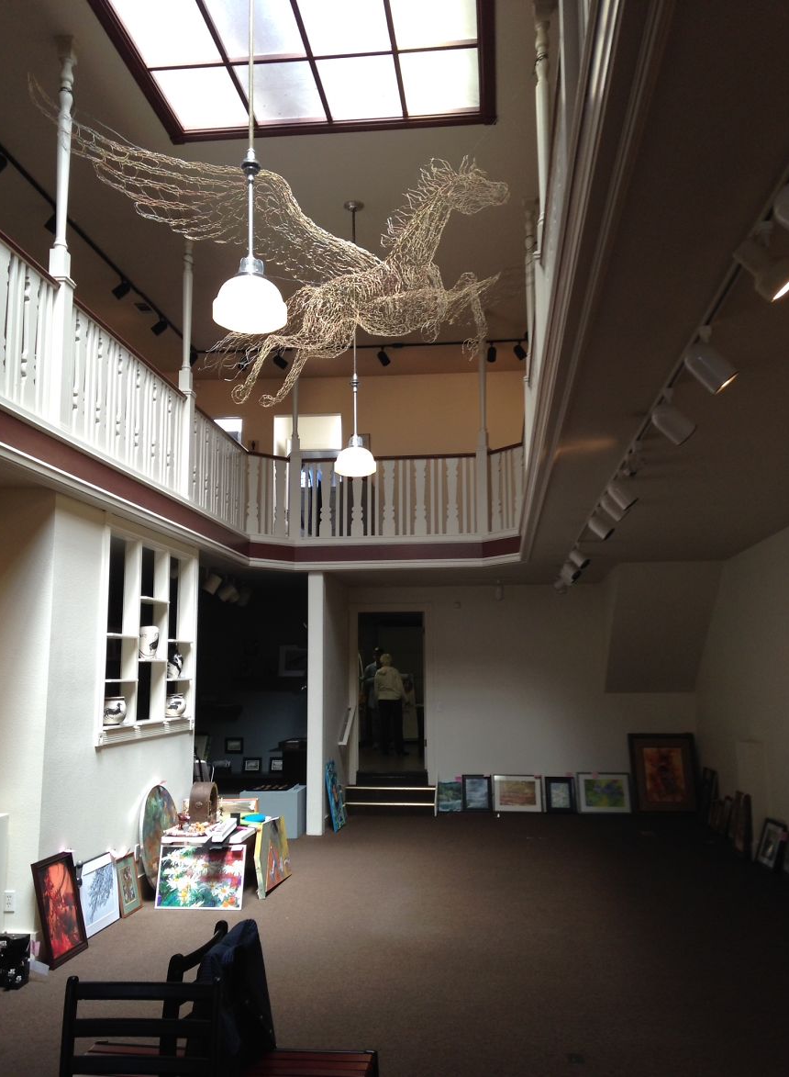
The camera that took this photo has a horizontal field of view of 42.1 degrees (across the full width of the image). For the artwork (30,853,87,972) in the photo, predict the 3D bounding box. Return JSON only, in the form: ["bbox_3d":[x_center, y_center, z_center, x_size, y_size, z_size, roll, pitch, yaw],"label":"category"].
[{"bbox_3d":[-2.081,2.297,6.366,0.040,0.607,0.514,-15,-9,6],"label":"artwork"}]

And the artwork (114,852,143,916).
[{"bbox_3d":[-1.897,2.463,7.304,0.020,0.388,0.365,-12,-9,5],"label":"artwork"}]

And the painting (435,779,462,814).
[{"bbox_3d":[0.719,3.308,13.158,0.320,0.390,0.025,-1,-21,6],"label":"painting"}]

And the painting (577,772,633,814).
[{"bbox_3d":[2.560,3.107,12.513,0.623,0.487,0.025,-1,-22,5],"label":"painting"}]

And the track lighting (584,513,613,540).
[{"bbox_3d":[1.430,-0.080,7.125,0.175,0.120,0.115,33,3,18],"label":"track lighting"}]

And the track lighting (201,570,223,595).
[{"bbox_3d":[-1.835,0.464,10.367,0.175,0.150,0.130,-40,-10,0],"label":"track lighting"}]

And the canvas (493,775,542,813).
[{"bbox_3d":[1.553,3.217,12.940,0.600,0.460,0.030,-1,-19,6],"label":"canvas"}]

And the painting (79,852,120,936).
[{"bbox_3d":[-1.968,2.362,6.824,0.025,0.459,0.571,-10,-9,6],"label":"painting"}]

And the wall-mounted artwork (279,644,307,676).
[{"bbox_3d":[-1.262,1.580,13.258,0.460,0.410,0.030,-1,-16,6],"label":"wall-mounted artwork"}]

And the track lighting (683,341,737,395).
[{"bbox_3d":[1.018,-0.561,3.335,0.115,0.178,0.112,-40,-10,1],"label":"track lighting"}]

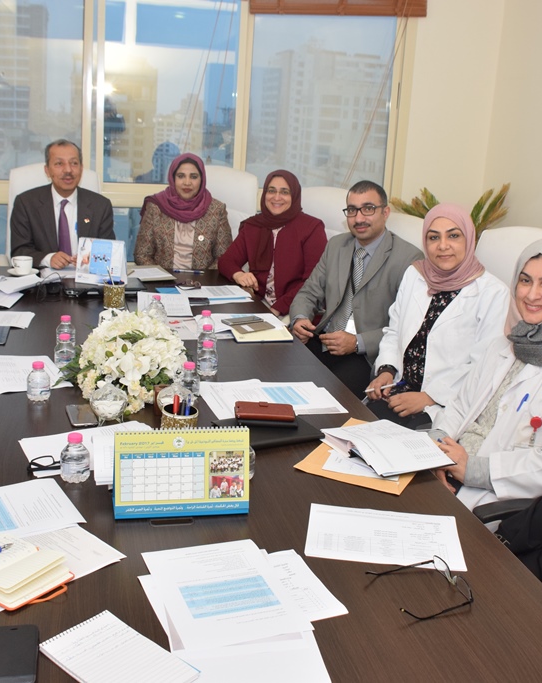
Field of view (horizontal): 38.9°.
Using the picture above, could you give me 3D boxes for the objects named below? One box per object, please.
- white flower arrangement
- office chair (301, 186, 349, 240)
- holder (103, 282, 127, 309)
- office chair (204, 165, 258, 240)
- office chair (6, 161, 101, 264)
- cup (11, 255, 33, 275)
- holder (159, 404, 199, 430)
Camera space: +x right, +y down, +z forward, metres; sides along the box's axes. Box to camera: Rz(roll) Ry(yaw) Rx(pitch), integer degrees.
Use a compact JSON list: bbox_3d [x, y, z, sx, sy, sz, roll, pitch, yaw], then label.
[{"bbox_3d":[-0.395,0.034,2.159,0.320,0.240,0.310,3,16,0],"label":"white flower arrangement"},{"bbox_3d":[0.063,-0.145,3.786,0.660,1.210,0.630,-6,19,-30],"label":"office chair"},{"bbox_3d":[-0.653,-0.195,3.233,0.090,0.105,0.090,3,15,-1],"label":"holder"},{"bbox_3d":[-0.348,-0.318,4.376,0.620,1.260,0.680,2,15,-5],"label":"office chair"},{"bbox_3d":[-1.124,-0.288,4.019,0.620,1.210,0.660,-2,17,-17],"label":"office chair"},{"bbox_3d":[-1.178,-0.357,3.636,0.092,0.073,0.108,14,19,33],"label":"cup"},{"bbox_3d":[-0.219,0.211,1.838,0.088,0.100,0.088,3,16,0],"label":"holder"}]

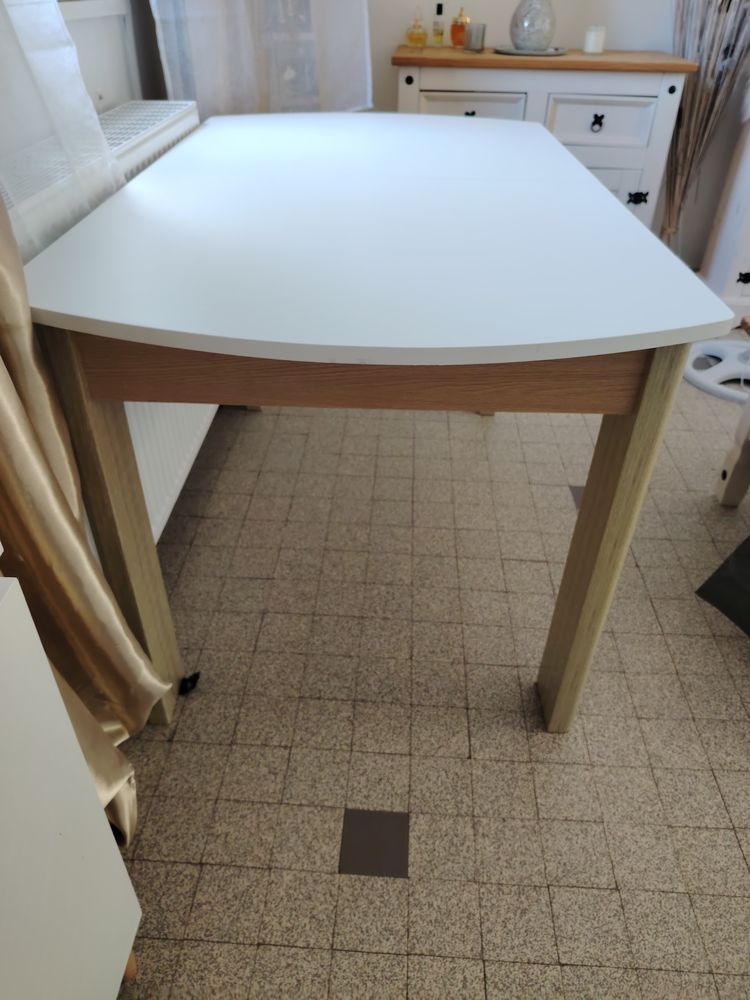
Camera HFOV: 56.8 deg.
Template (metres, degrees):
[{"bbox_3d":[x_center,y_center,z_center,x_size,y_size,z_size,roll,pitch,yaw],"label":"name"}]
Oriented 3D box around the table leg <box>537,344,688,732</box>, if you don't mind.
[{"bbox_3d":[0.325,0.080,1.021,0.037,0.725,0.108,3,37,2],"label":"table leg"}]

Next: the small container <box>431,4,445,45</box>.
[{"bbox_3d":[0.228,-1.714,2.509,0.039,0.134,0.039,3,37,2],"label":"small container"}]

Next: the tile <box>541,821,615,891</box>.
[{"bbox_3d":[0.301,0.531,1.035,0.098,0.010,0.098,3,37,2],"label":"tile"}]

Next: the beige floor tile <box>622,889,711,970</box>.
[{"bbox_3d":[0.395,0.594,0.955,0.100,0.010,0.100,3,37,2],"label":"beige floor tile"}]

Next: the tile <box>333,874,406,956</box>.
[{"bbox_3d":[-0.003,0.577,0.965,0.100,0.010,0.100,3,37,2],"label":"tile"}]

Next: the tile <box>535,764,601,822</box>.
[{"bbox_3d":[0.308,0.473,1.121,0.100,0.010,0.100,3,37,2],"label":"tile"}]

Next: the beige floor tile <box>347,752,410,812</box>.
[{"bbox_3d":[0.007,0.457,1.123,0.100,0.010,0.100,3,37,2],"label":"beige floor tile"}]

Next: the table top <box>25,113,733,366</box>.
[{"bbox_3d":[-0.004,-0.563,1.229,0.800,0.022,1.435,2,37,0],"label":"table top"}]

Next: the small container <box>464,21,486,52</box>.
[{"bbox_3d":[0.334,-1.530,2.292,0.063,0.077,0.063,3,37,2],"label":"small container"}]

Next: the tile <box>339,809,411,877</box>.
[{"bbox_3d":[0.002,0.516,1.043,0.099,0.010,0.099,3,37,2],"label":"tile"}]

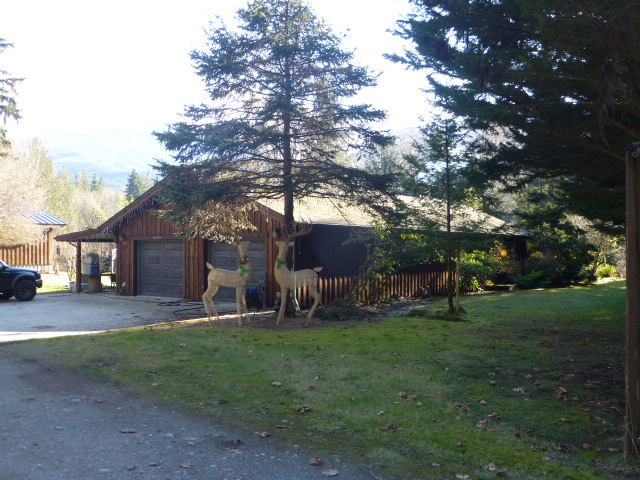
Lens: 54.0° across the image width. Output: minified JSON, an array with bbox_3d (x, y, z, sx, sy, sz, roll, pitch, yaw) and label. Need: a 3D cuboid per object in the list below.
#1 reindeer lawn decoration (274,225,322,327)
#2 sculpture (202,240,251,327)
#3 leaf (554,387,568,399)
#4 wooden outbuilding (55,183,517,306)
[{"bbox_3d":[-0.475,0.796,13.900,1.070,2.180,0.550,0,-1,2],"label":"reindeer lawn decoration"},{"bbox_3d":[-2.060,0.953,14.000,1.060,1.880,0.450,0,-1,15],"label":"sculpture"},{"bbox_3d":[2.689,1.698,7.000,0.160,0.080,0.140,0,-1,18],"label":"leaf"},{"bbox_3d":[-0.697,-0.042,29.262,13.495,4.531,17.139,-1,-1,38],"label":"wooden outbuilding"}]

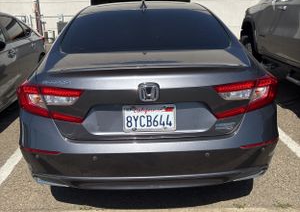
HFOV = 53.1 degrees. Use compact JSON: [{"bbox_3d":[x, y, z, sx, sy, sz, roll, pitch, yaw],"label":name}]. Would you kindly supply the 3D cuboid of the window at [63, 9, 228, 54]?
[{"bbox_3d":[-0.035,-0.614,2.396,1.230,0.100,0.820,-2,38,-1],"label":"window"}]

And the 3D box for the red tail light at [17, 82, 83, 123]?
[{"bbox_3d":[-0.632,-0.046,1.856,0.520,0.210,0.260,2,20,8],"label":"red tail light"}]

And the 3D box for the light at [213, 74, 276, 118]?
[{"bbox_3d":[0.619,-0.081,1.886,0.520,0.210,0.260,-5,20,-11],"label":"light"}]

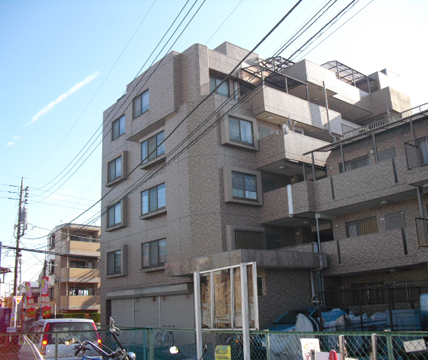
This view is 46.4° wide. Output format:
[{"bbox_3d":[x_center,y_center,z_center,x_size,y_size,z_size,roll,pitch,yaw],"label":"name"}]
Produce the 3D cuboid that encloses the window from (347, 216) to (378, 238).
[{"bbox_3d":[6.639,2.174,22.392,0.120,0.800,1.601,9,-19,-38],"label":"window"}]

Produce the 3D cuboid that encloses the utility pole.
[{"bbox_3d":[-15.754,5.801,40.052,0.800,12.400,0.700,9,-19,-38],"label":"utility pole"}]

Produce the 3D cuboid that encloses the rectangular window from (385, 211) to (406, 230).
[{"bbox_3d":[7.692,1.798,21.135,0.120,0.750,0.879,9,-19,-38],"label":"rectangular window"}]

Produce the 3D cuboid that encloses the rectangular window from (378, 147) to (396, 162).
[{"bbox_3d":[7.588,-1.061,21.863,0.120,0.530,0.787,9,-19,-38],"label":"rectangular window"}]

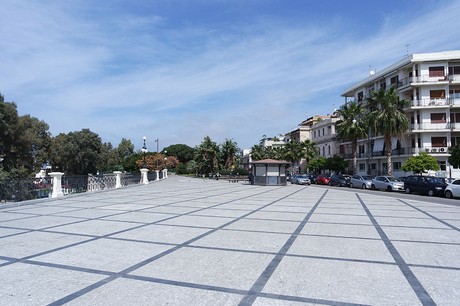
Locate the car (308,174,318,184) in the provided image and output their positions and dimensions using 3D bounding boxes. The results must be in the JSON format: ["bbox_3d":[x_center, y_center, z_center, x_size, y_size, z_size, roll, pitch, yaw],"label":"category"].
[{"bbox_3d":[13.331,4.031,49.244,1.770,1.480,4.200,0,-3,-3],"label":"car"}]

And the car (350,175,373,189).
[{"bbox_3d":[15.512,3.301,34.923,1.700,1.510,3.900,1,-3,-7],"label":"car"}]

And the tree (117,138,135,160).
[{"bbox_3d":[-26.236,1.893,77.307,4.800,10.400,4.800,0,-3,0],"label":"tree"}]

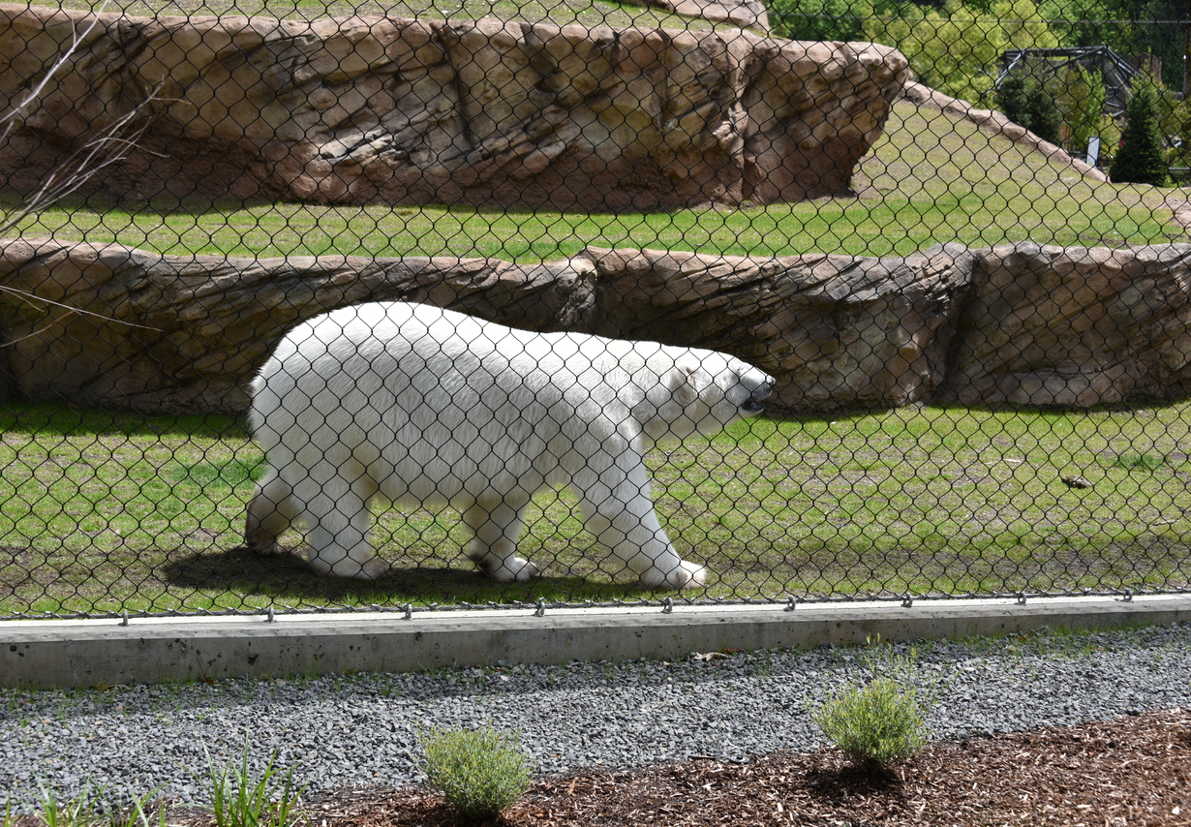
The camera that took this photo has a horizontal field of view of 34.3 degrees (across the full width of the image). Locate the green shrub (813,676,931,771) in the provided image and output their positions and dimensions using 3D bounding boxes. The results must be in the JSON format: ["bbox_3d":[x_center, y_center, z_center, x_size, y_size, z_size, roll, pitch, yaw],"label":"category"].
[{"bbox_3d":[0.777,0.869,5.420,0.325,0.250,0.320,1,4,0],"label":"green shrub"}]

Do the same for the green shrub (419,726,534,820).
[{"bbox_3d":[-0.299,0.905,4.870,0.285,0.225,0.285,1,4,0],"label":"green shrub"}]

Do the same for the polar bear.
[{"bbox_3d":[-0.350,0.110,7.650,2.090,1.090,0.700,1,4,2],"label":"polar bear"}]

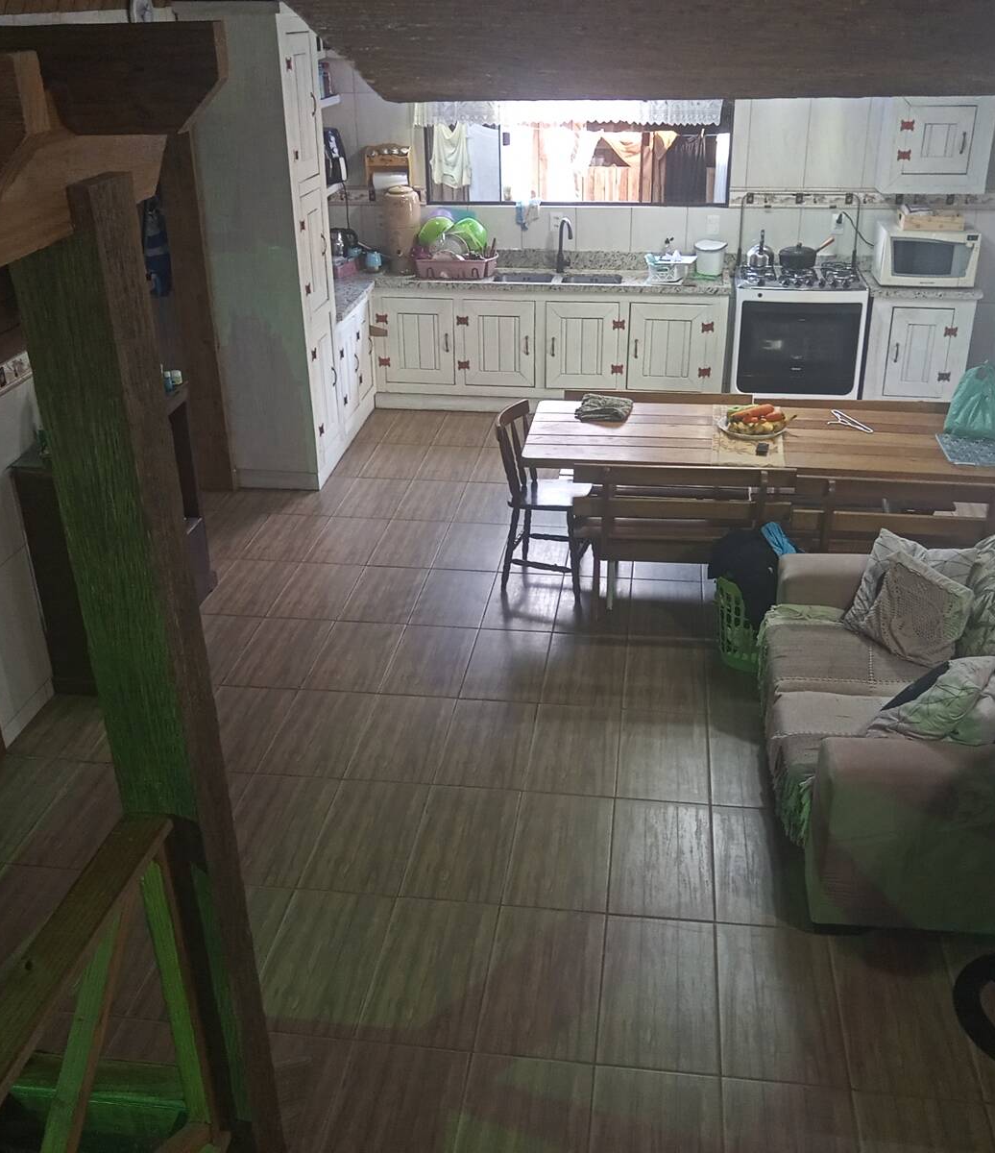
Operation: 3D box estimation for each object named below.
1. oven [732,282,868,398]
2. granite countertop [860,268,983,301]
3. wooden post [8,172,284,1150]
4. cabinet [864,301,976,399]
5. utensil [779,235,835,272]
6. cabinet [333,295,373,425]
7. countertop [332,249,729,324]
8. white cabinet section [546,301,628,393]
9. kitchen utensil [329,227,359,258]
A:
[{"bbox_3d":[1.890,-1.468,7.934,0.792,0.836,0.572,3,25,7],"label":"oven"},{"bbox_3d":[2.613,-1.792,7.686,0.665,0.060,0.541,3,25,7],"label":"granite countertop"},{"bbox_3d":[-0.571,0.412,2.189,0.138,2.136,0.148,2,24,8],"label":"wooden post"},{"bbox_3d":[2.609,-1.418,7.866,0.611,0.789,0.515,3,25,7],"label":"cabinet"},{"bbox_3d":[1.975,-2.029,7.847,0.385,0.155,0.228,-8,27,-16],"label":"utensil"},{"bbox_3d":[-1.079,-1.299,7.712,0.452,0.779,0.875,3,25,7],"label":"cabinet"},{"bbox_3d":[0.067,-1.771,7.593,2.678,0.178,1.393,3,25,7],"label":"countertop"},{"bbox_3d":[0.540,-1.455,7.868,0.468,0.560,0.032,3,25,7],"label":"white cabinet section"},{"bbox_3d":[-1.047,-2.171,8.185,0.205,0.220,0.160,3,26,7],"label":"kitchen utensil"}]

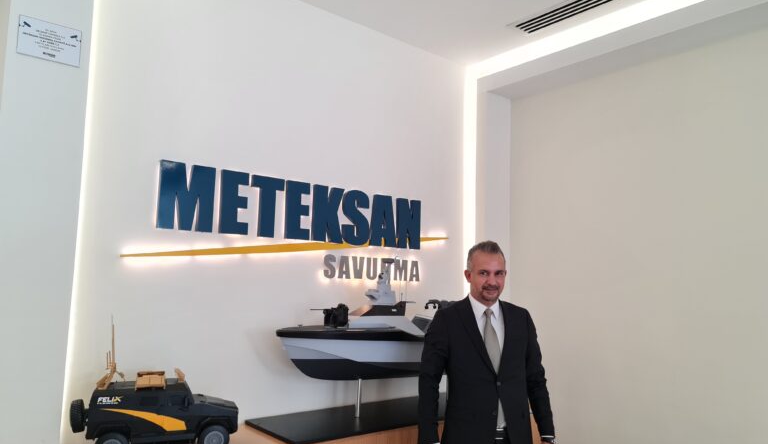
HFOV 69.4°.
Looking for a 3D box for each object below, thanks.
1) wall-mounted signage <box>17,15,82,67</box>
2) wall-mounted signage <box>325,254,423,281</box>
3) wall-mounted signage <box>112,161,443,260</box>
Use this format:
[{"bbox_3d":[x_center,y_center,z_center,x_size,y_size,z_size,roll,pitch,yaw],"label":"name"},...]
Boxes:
[{"bbox_3d":[-1.313,-0.713,2.190,0.219,0.157,0.012,6,-8,-40],"label":"wall-mounted signage"},{"bbox_3d":[-0.059,0.281,3.314,0.739,0.140,0.030,6,-8,-40],"label":"wall-mounted signage"},{"bbox_3d":[-0.355,0.016,3.080,2.053,0.441,0.050,6,-8,-40],"label":"wall-mounted signage"}]

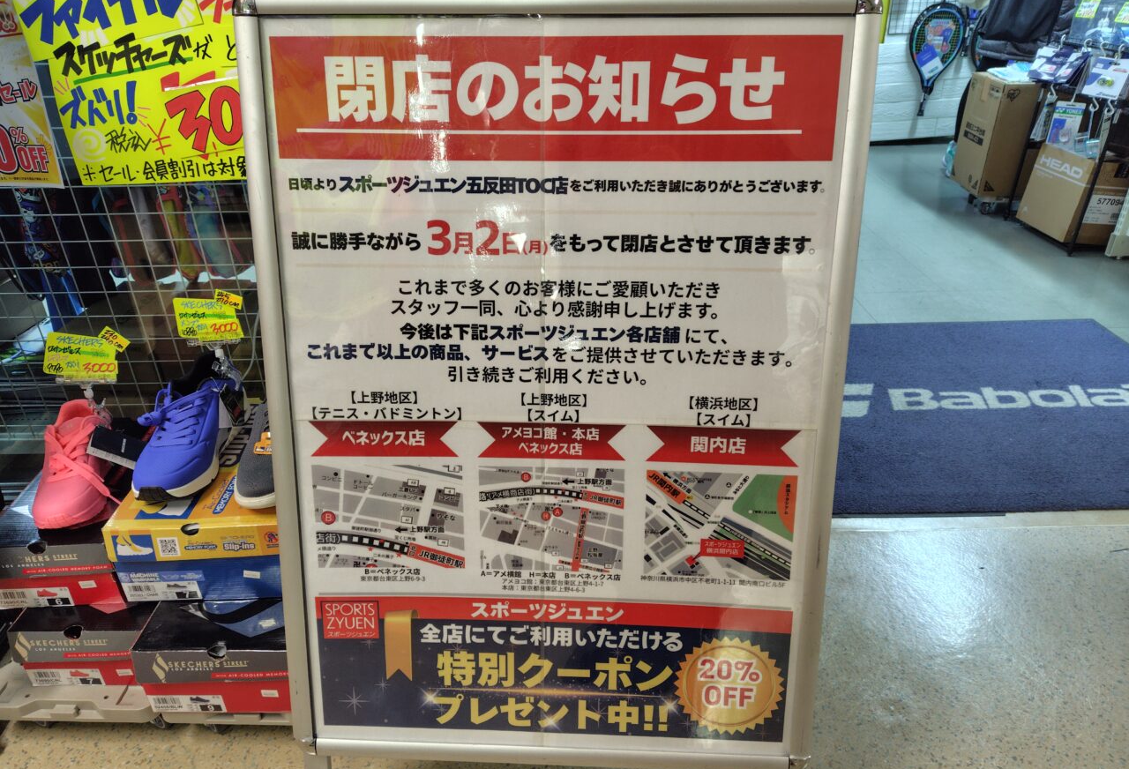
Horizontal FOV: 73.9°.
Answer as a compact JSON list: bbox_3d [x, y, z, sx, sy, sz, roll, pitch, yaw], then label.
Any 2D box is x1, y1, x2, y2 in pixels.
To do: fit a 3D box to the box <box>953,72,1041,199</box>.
[{"bbox_3d":[2.206,-1.289,3.865,0.165,0.532,0.501,5,28,10],"label":"box"}]

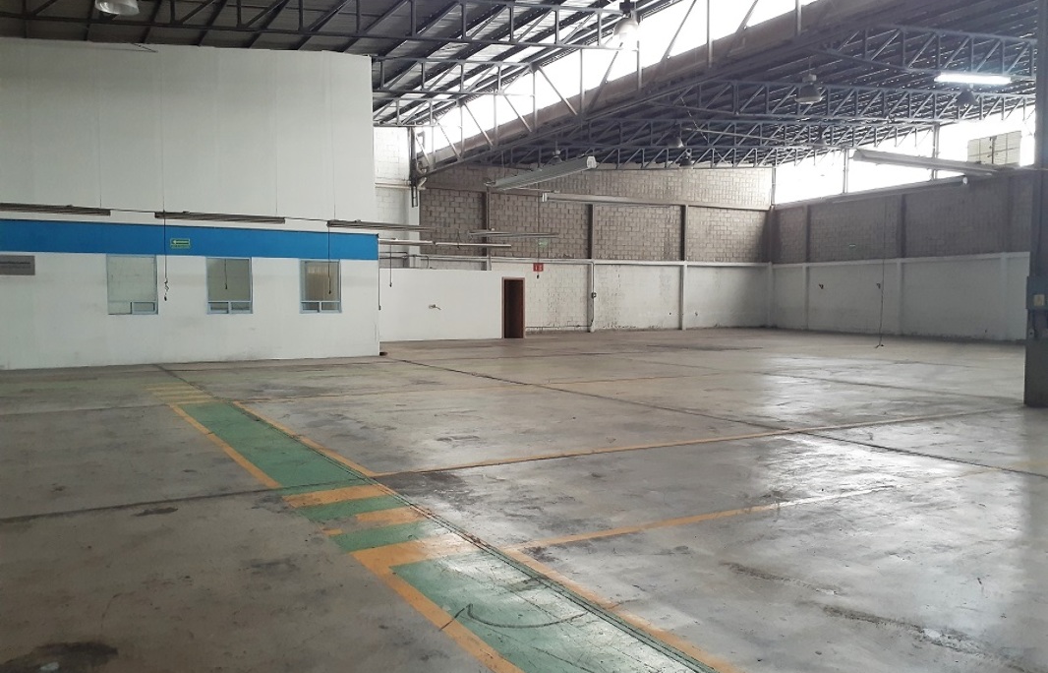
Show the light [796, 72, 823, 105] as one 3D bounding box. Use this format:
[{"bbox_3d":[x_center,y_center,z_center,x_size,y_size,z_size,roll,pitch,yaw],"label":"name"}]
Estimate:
[{"bbox_3d":[5.046,-4.394,14.446,0.440,0.500,0.440,-2,3,-30],"label":"light"}]

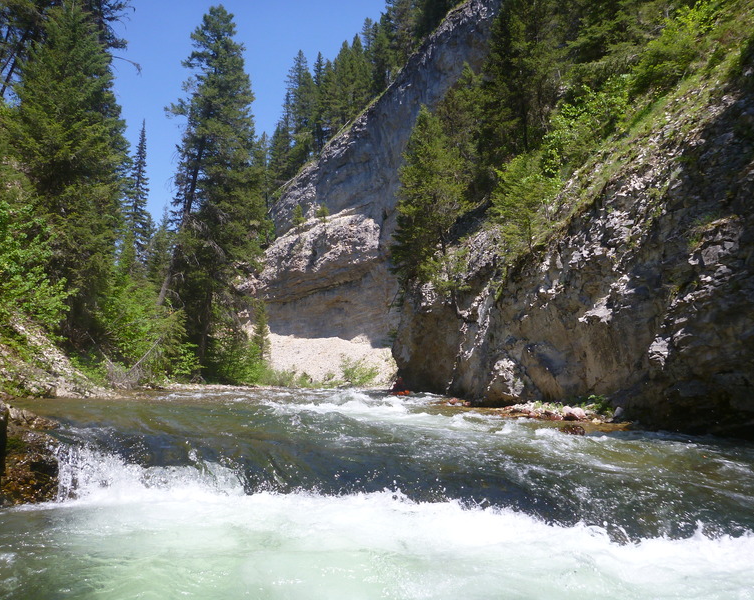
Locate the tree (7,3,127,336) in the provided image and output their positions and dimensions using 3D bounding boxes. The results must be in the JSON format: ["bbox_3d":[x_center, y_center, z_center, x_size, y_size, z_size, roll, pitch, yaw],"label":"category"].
[{"bbox_3d":[-11.950,-5.200,25.000,4.600,13.200,4.500,3,-7,-26],"label":"tree"}]

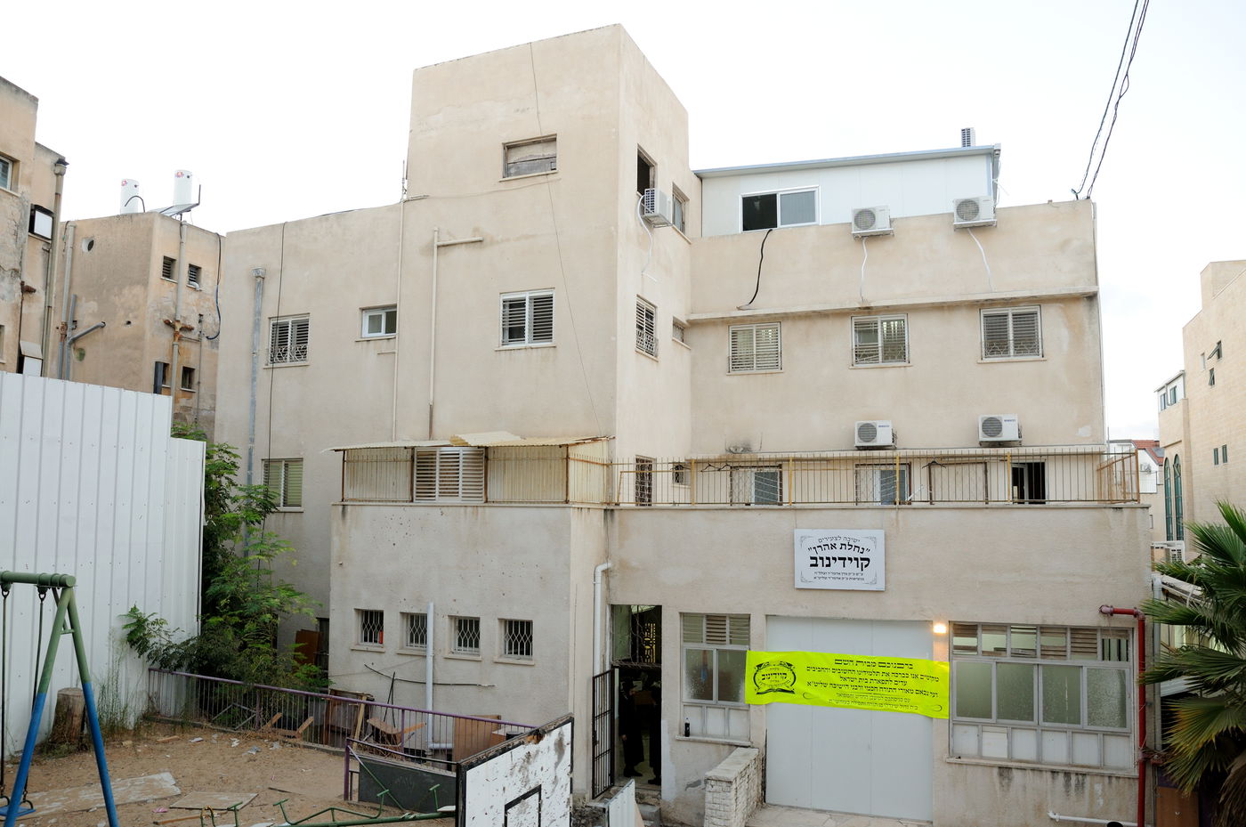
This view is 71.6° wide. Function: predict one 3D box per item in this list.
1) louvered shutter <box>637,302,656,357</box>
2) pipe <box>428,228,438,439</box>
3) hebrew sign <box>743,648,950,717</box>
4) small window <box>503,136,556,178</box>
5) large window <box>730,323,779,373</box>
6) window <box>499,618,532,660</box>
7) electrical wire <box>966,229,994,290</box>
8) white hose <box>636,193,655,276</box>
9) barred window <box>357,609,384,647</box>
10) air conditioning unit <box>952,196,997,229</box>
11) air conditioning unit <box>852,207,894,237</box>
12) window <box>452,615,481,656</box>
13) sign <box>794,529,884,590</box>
[{"bbox_3d":[0.472,-1.746,17.629,0.090,1.038,1.149,-2,-6,22],"label":"louvered shutter"},{"bbox_3d":[-3.962,-1.709,18.210,0.117,4.516,0.110,-2,-7,22],"label":"pipe"},{"bbox_3d":[3.450,4.230,13.580,3.130,0.880,0.050,-2,-6,22],"label":"hebrew sign"},{"bbox_3d":[-1.801,-4.970,16.735,1.156,0.843,0.120,-2,-6,22],"label":"small window"},{"bbox_3d":[3.014,-1.498,19.721,1.235,1.088,0.120,-2,-6,22],"label":"large window"},{"bbox_3d":[-1.750,3.709,14.184,0.616,0.652,0.150,-2,-6,22],"label":"window"},{"bbox_3d":[7.448,-3.228,18.027,0.438,1.383,0.070,-2,-6,22],"label":"electrical wire"},{"bbox_3d":[0.529,-3.646,17.721,0.120,1.609,0.977,-2,-6,22],"label":"white hose"},{"bbox_3d":[-4.466,3.796,15.275,0.599,0.656,0.150,-2,-6,22],"label":"barred window"},{"bbox_3d":[7.746,-4.383,19.090,0.829,0.594,0.360,-2,-7,17],"label":"air conditioning unit"},{"bbox_3d":[5.689,-4.335,19.737,0.856,0.614,0.360,-2,-7,17],"label":"air conditioning unit"},{"bbox_3d":[-2.714,3.903,15.179,0.594,0.639,0.150,-2,-7,22],"label":"window"},{"bbox_3d":[3.524,2.388,14.120,1.463,0.992,0.050,-2,-6,22],"label":"sign"}]

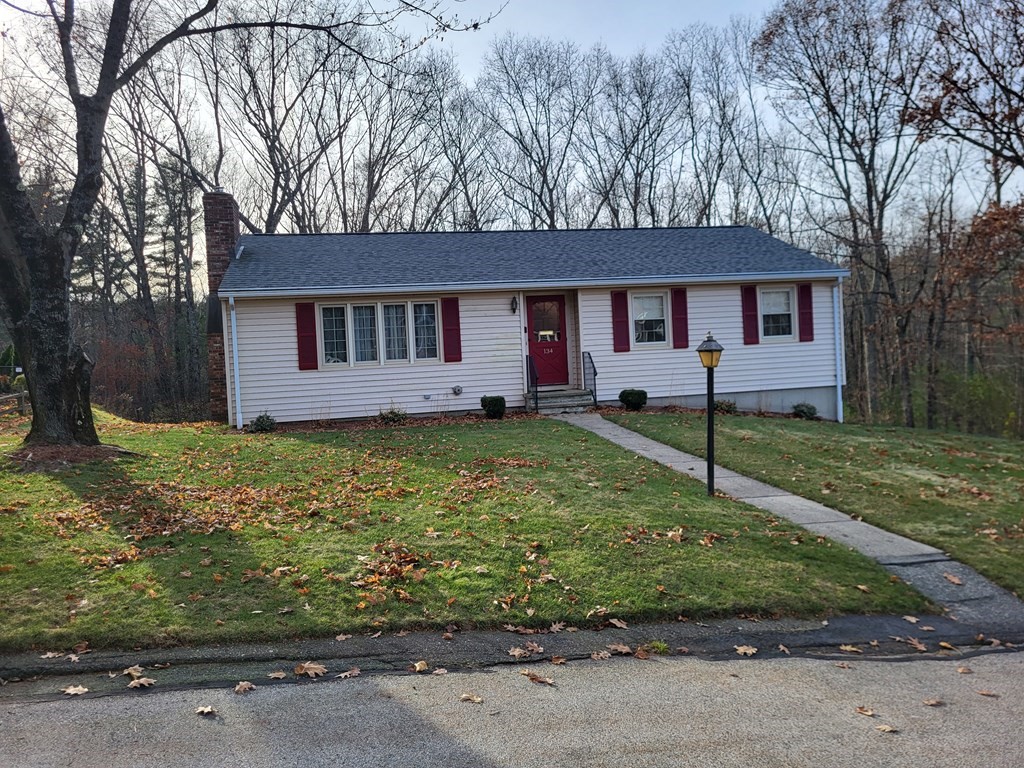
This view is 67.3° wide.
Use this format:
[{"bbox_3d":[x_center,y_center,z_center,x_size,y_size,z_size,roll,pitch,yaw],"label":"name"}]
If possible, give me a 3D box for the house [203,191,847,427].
[{"bbox_3d":[-0.126,-1.957,21.006,15.050,6.150,8.700,-3,2,-12],"label":"house"}]

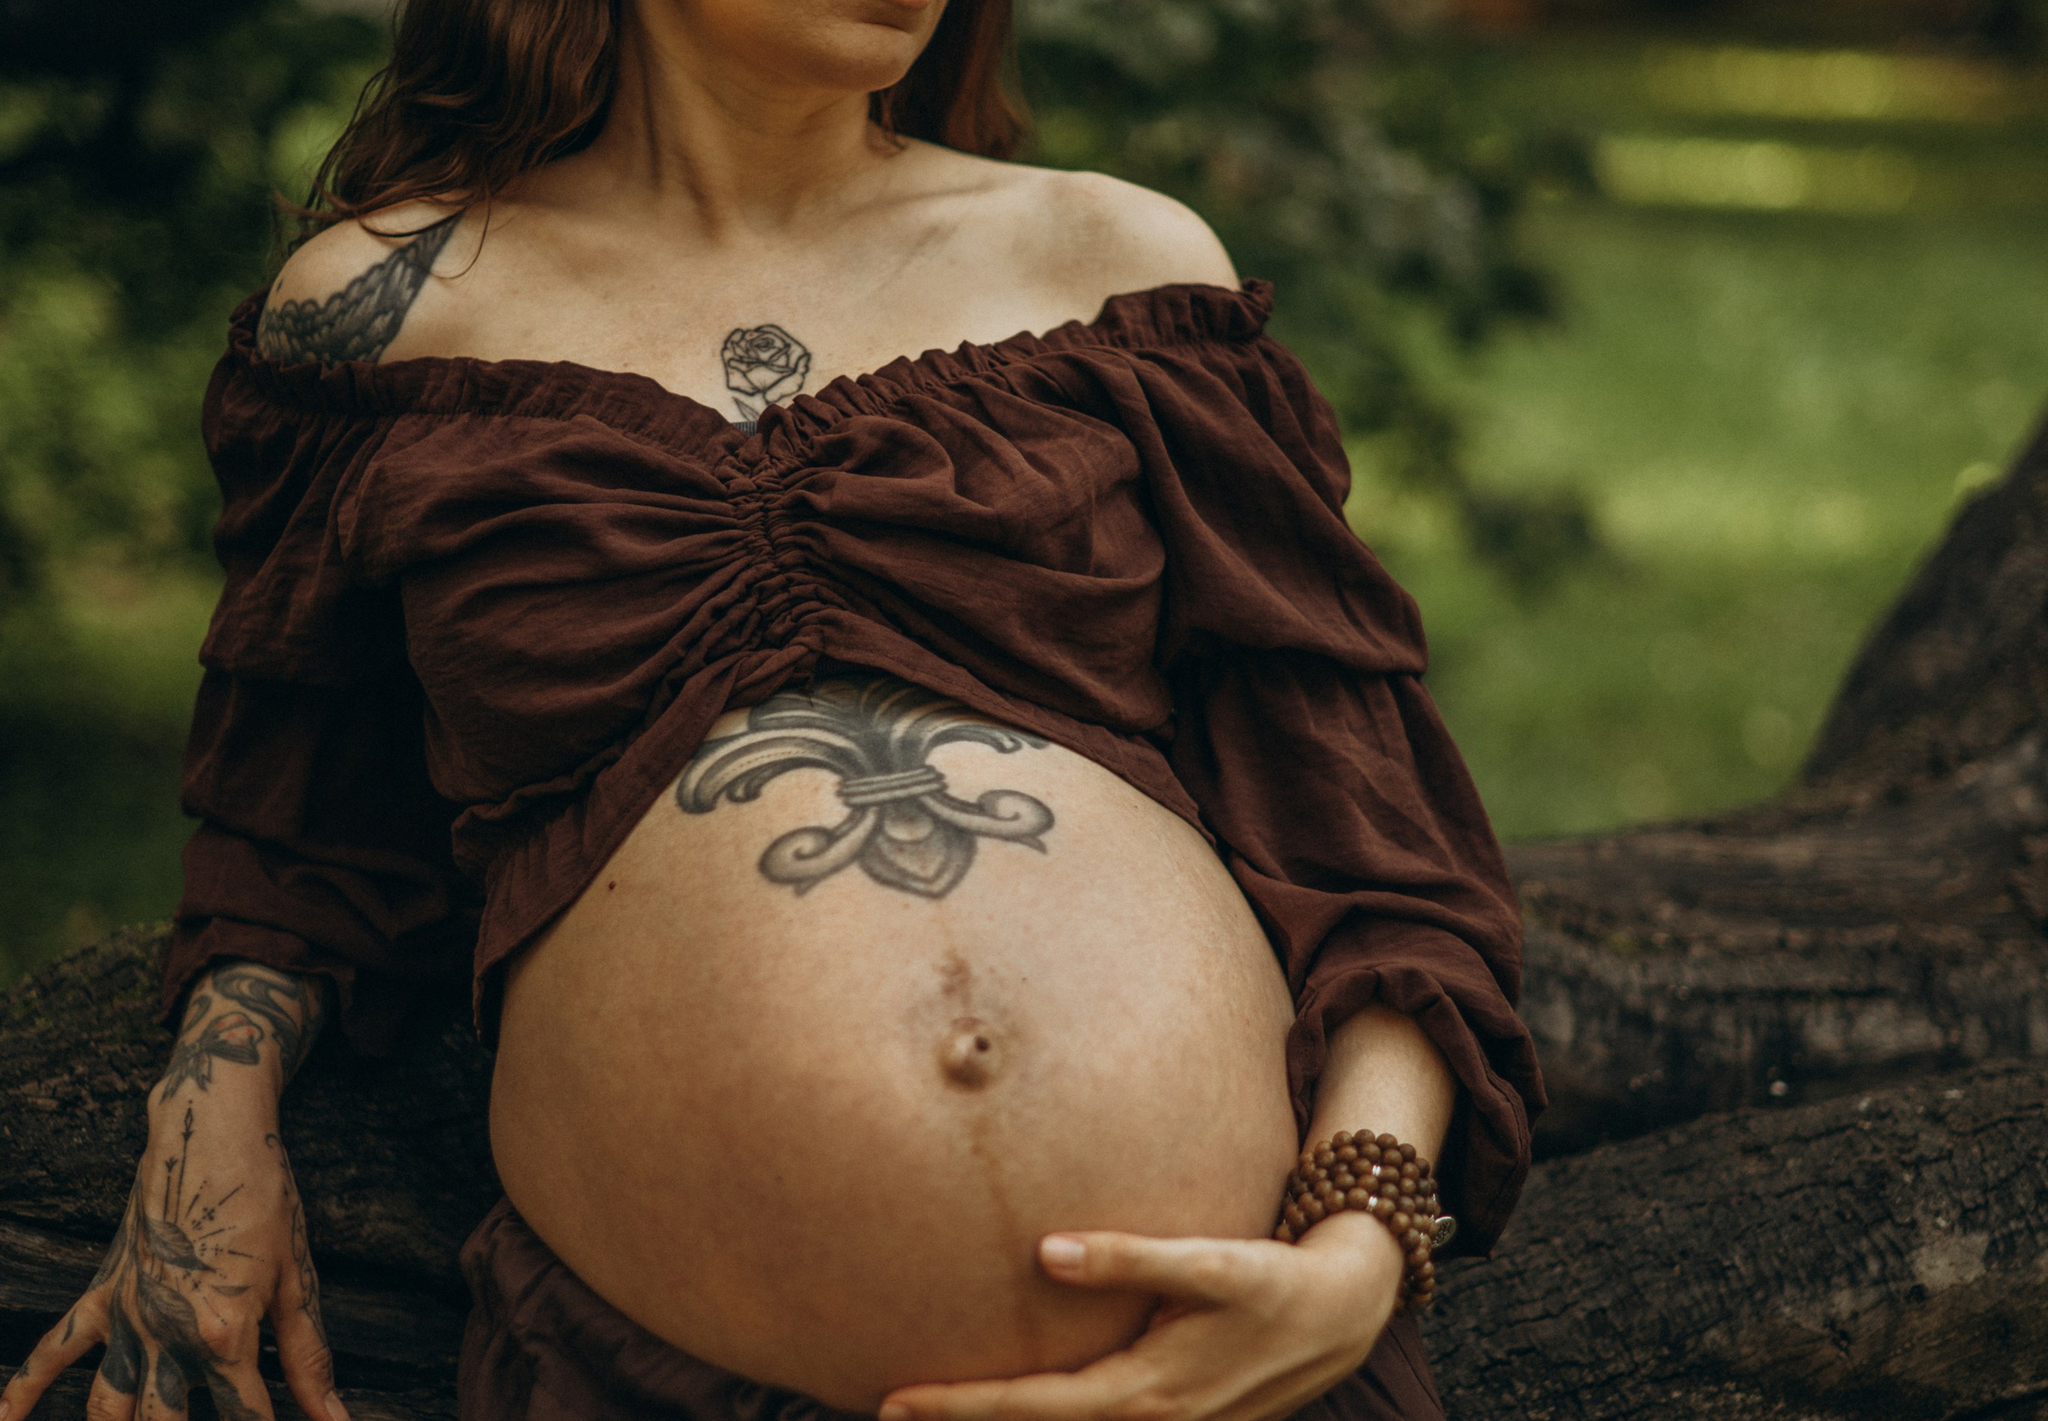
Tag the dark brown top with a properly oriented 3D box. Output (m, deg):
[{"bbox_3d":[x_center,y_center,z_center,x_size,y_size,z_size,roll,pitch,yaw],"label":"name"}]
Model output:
[{"bbox_3d":[-0.070,0.022,1.700,0.540,0.370,0.290,-4,-3,-3],"label":"dark brown top"}]

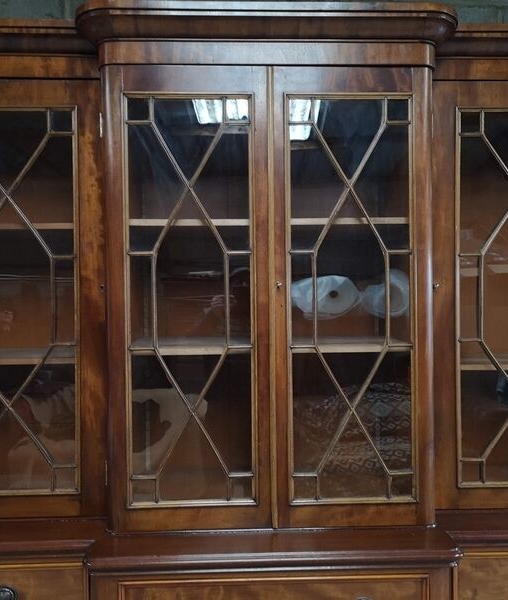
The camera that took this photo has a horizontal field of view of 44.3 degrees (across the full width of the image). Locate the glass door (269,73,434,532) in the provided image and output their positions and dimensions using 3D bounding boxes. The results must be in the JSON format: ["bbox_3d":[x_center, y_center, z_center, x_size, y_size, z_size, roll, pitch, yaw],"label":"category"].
[{"bbox_3d":[0.272,-0.007,1.716,0.443,1.251,0.035,-1,1,-2],"label":"glass door"}]

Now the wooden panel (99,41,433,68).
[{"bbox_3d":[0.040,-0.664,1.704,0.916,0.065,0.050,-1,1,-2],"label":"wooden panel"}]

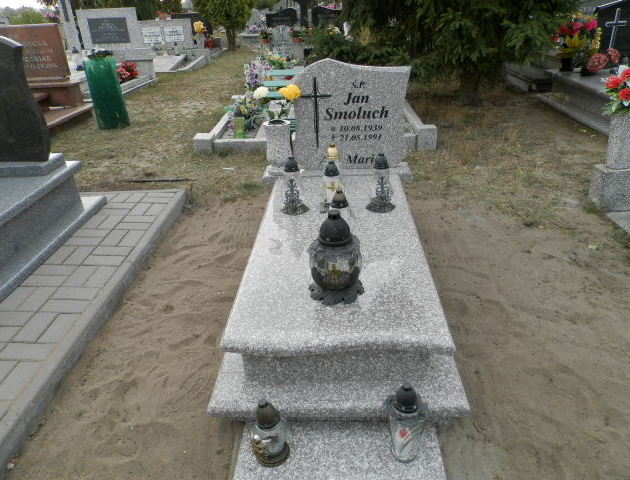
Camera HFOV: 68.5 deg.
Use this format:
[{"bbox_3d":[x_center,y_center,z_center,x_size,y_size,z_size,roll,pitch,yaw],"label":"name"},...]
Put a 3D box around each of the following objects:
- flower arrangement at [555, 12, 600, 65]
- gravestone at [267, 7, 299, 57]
[{"bbox_3d":[3.550,-2.711,6.250,0.500,0.670,0.400,1,28,2],"label":"flower arrangement"},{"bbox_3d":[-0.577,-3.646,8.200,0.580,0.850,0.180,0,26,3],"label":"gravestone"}]

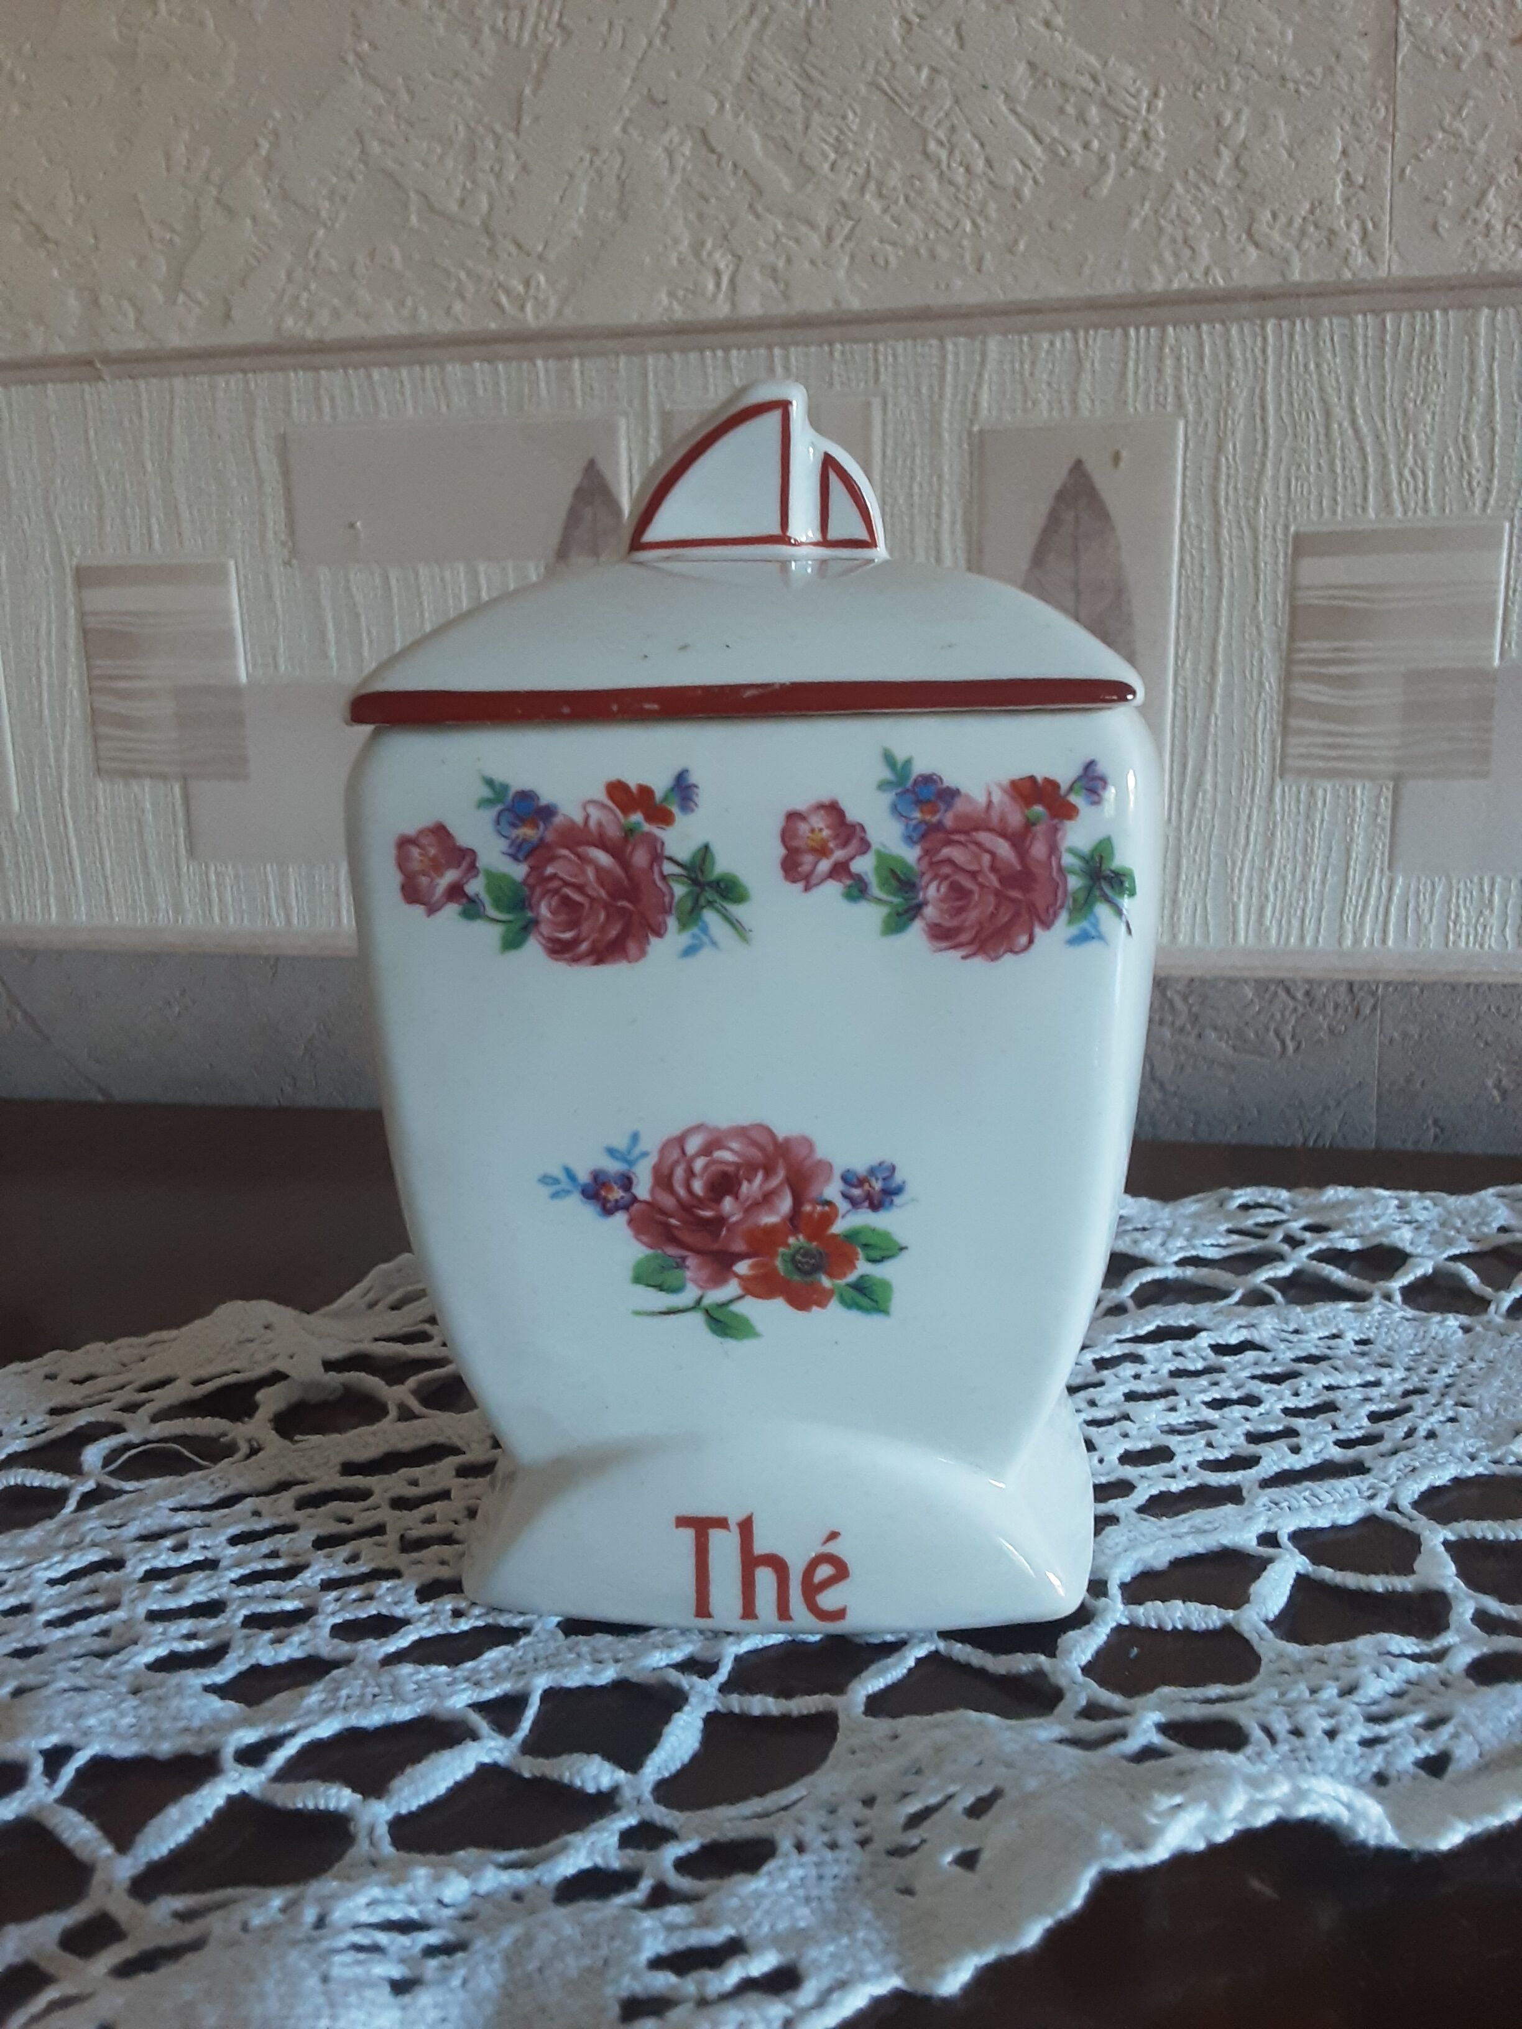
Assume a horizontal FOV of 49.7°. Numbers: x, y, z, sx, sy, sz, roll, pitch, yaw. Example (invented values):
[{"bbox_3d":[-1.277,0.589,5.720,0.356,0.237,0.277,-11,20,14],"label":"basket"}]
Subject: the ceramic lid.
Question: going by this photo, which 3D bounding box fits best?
[{"bbox_3d":[-0.003,-0.082,0.289,0.124,0.057,0.084,0,11,3],"label":"ceramic lid"}]

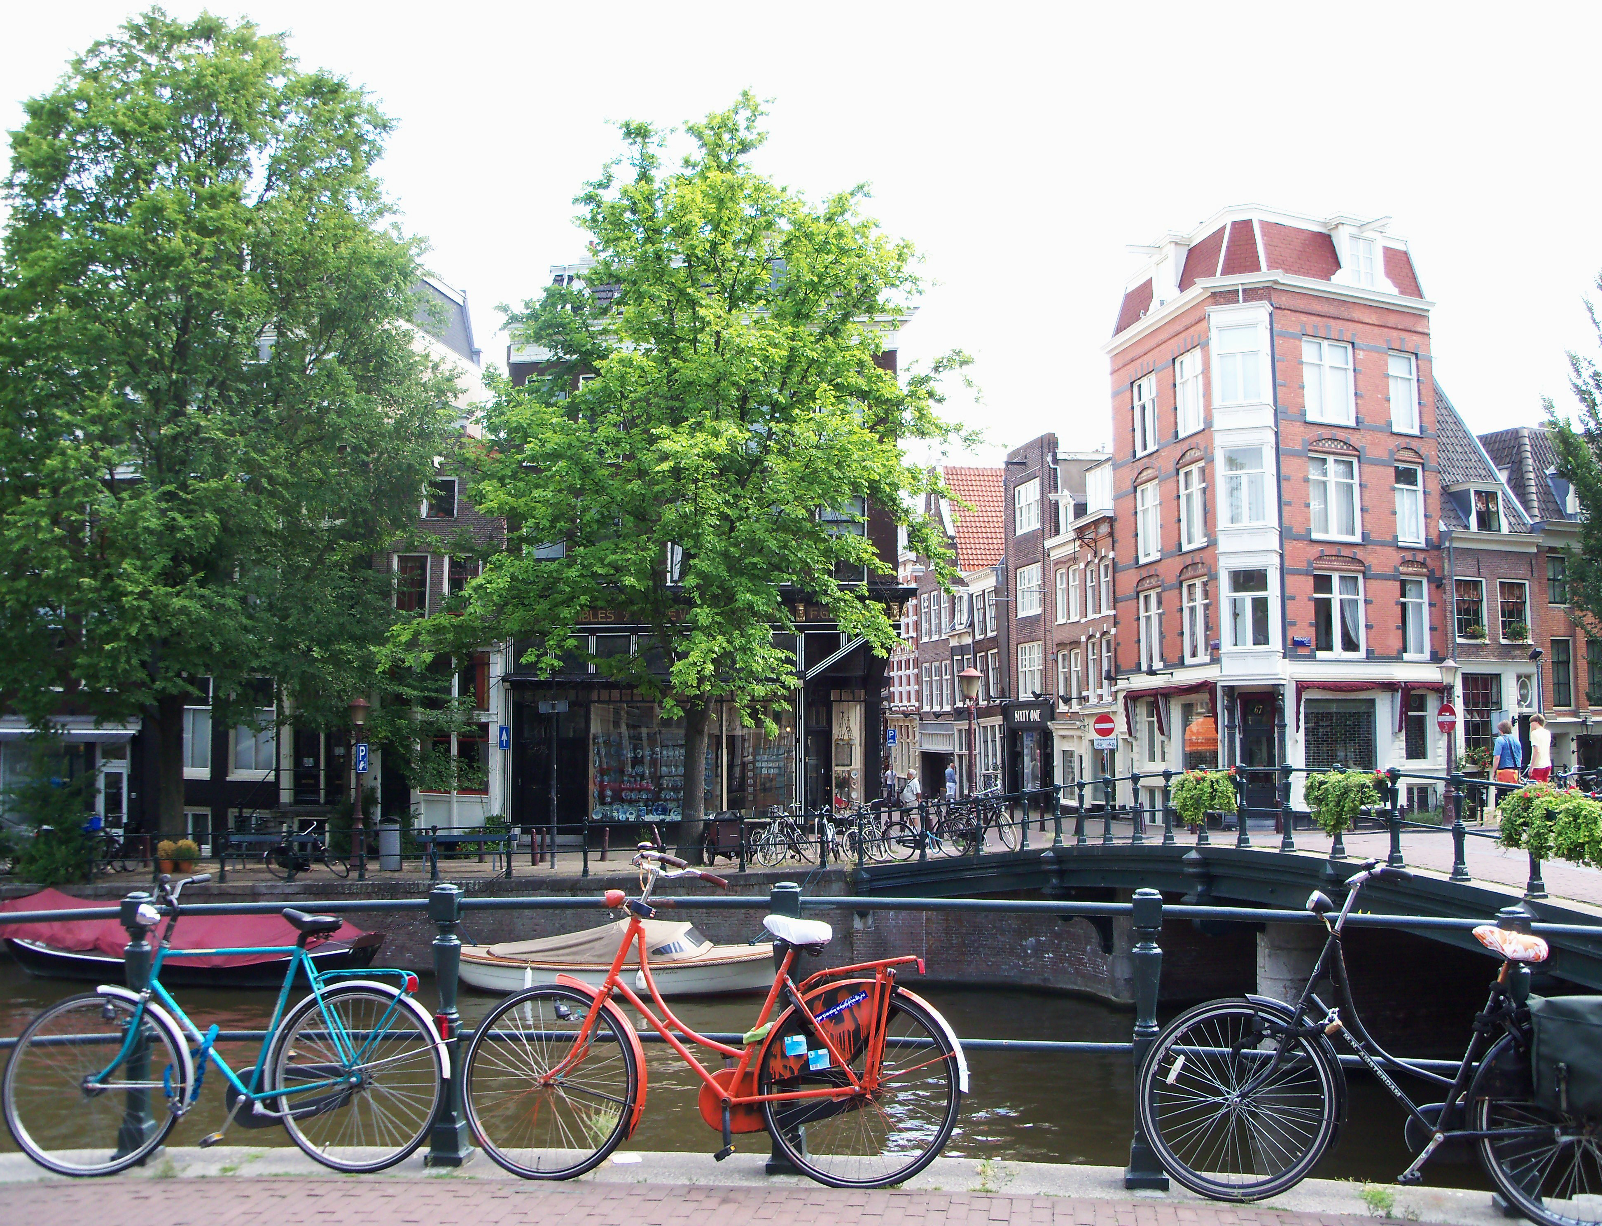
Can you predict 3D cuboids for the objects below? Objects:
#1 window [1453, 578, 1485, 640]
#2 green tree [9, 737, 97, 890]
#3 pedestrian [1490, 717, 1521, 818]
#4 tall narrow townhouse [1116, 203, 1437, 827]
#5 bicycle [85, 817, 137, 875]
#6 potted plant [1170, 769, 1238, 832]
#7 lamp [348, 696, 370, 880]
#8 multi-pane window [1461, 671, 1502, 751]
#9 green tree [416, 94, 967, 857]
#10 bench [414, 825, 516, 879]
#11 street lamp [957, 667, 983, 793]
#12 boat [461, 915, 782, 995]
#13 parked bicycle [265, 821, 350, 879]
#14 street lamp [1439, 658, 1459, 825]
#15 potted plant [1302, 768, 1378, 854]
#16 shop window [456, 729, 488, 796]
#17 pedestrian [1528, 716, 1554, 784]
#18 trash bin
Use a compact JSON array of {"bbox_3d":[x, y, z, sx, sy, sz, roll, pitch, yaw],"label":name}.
[{"bbox_3d":[18.659,-0.071,45.997,1.335,1.760,0.200,2,-5,-31],"label":"window"},{"bbox_3d":[-15.937,4.131,35.334,1.800,3.200,1.900,0,-5,0],"label":"green tree"},{"bbox_3d":[12.150,2.713,28.357,0.550,1.720,0.380,0,-5,-14],"label":"pedestrian"},{"bbox_3d":[13.157,-2.420,46.915,7.700,16.600,7.900,1,-5,-22],"label":"tall narrow townhouse"},{"bbox_3d":[-15.630,5.295,37.533,1.750,1.180,0.600,-5,-6,42],"label":"bicycle"},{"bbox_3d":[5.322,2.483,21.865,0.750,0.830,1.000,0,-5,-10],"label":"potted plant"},{"bbox_3d":[-9.456,3.658,35.336,0.470,3.736,0.470,-1,-5,0],"label":"lamp"},{"bbox_3d":[18.943,2.820,45.911,1.649,2.280,0.200,2,-5,-31],"label":"multi-pane window"},{"bbox_3d":[-2.271,-2.860,34.080,10.500,16.000,11.300,0,-5,0],"label":"green tree"},{"bbox_3d":[-6.990,5.006,34.610,2.150,0.800,0.650,-1,-5,8],"label":"bench"},{"bbox_3d":[3.441,2.916,33.654,0.500,3.680,0.500,0,-5,0],"label":"street lamp"},{"bbox_3d":[-3.278,6.185,30.199,6.200,1.420,2.100,-2,-5,13],"label":"boat"},{"bbox_3d":[-9.967,4.796,33.407,1.760,1.150,0.600,-1,-5,12],"label":"parked bicycle"},{"bbox_3d":[14.208,2.870,36.355,0.500,3.700,0.500,0,-5,0],"label":"street lamp"},{"bbox_3d":[6.192,2.227,18.900,0.560,0.880,0.950,0,-5,-10],"label":"potted plant"},{"bbox_3d":[-8.541,3.857,42.842,0.870,1.750,0.200,-2,-5,6],"label":"shop window"},{"bbox_3d":[10.815,2.383,24.125,0.480,1.800,0.380,0,-5,-10],"label":"pedestrian"},{"bbox_3d":[-8.728,4.920,35.135,0.500,1.118,0.500,-1,-5,0],"label":"trash bin"}]

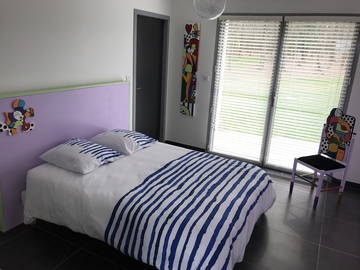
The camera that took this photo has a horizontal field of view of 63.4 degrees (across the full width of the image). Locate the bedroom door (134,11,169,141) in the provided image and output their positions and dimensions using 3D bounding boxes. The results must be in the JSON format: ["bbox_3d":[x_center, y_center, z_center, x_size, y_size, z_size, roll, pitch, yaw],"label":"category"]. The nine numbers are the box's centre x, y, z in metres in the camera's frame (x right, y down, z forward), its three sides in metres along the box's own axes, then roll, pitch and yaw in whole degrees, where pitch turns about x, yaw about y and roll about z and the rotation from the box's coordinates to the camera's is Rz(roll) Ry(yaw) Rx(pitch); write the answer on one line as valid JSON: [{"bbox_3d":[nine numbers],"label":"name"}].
[{"bbox_3d":[-0.472,-0.744,4.543,0.100,2.100,0.910,12,18,27],"label":"bedroom door"}]

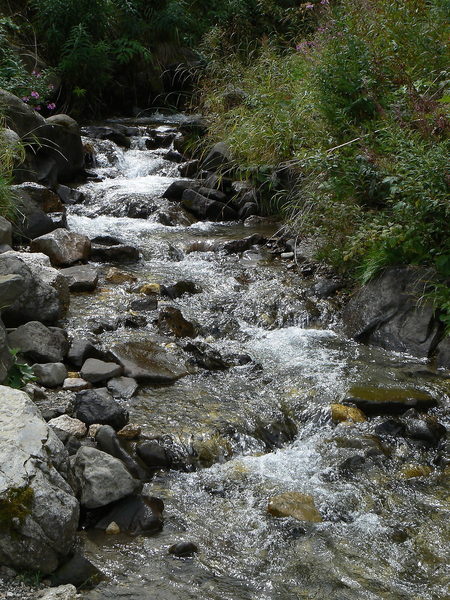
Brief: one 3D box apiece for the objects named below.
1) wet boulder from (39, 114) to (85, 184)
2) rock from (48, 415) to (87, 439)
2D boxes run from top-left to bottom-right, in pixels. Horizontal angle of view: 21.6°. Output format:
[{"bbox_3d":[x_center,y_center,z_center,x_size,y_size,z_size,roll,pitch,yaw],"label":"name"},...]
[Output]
[{"bbox_3d":[-1.665,-1.532,12.000,0.468,0.690,0.500,0,12,0],"label":"wet boulder"},{"bbox_3d":[-0.722,0.584,5.400,0.175,0.100,0.140,0,12,0],"label":"rock"}]

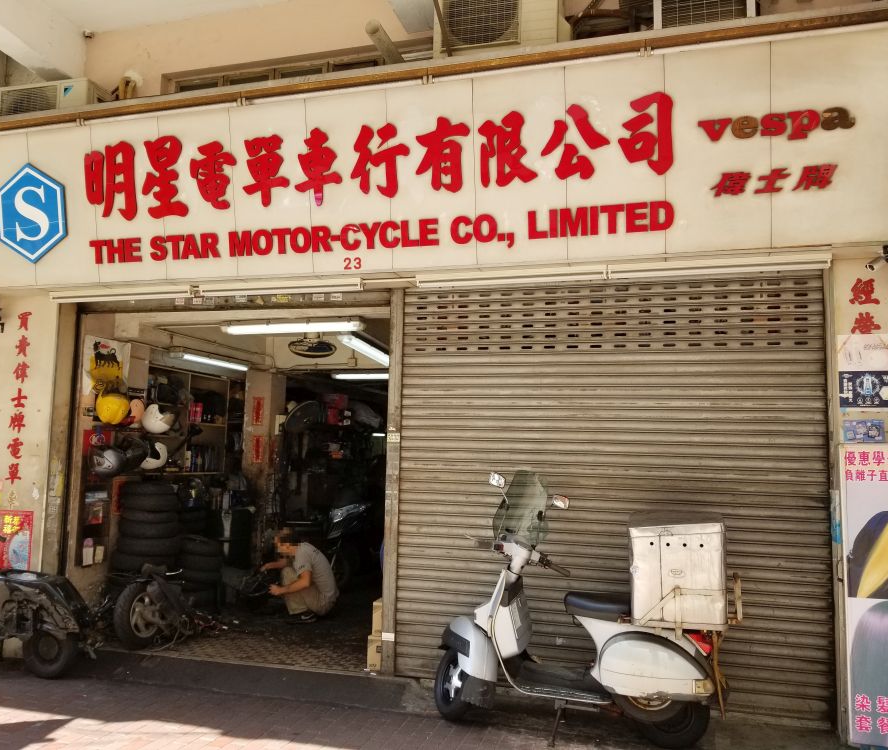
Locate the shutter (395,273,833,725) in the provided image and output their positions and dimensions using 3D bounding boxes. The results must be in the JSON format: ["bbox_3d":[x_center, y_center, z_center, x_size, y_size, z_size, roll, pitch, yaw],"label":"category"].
[{"bbox_3d":[0.958,0.681,4.705,2.641,2.627,0.090,0,-5,17],"label":"shutter"}]

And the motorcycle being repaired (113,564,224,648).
[{"bbox_3d":[-2.098,1.760,5.750,0.400,0.540,0.850,-1,-5,22],"label":"motorcycle being repaired"}]

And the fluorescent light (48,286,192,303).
[{"bbox_3d":[-2.406,-0.596,5.579,1.225,0.080,0.055,0,-6,16],"label":"fluorescent light"}]

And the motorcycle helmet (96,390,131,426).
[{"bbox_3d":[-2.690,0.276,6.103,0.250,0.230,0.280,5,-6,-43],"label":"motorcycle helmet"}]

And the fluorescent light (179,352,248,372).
[{"bbox_3d":[-2.353,-0.134,7.713,0.110,0.090,1.250,0,-5,17],"label":"fluorescent light"}]

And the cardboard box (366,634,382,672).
[{"bbox_3d":[-0.346,1.913,5.218,0.270,0.215,0.300,0,-5,17],"label":"cardboard box"}]

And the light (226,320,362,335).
[{"bbox_3d":[-1.212,-0.381,6.022,1.260,0.100,0.130,0,-6,16],"label":"light"}]

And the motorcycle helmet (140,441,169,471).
[{"bbox_3d":[-2.548,0.716,6.599,0.250,0.250,0.290,2,-5,-16],"label":"motorcycle helmet"}]

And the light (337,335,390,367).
[{"bbox_3d":[-0.704,-0.213,6.889,0.130,0.100,1.270,0,-8,16],"label":"light"}]

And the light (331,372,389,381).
[{"bbox_3d":[-0.873,0.013,9.589,1.260,0.100,0.110,0,-5,17],"label":"light"}]

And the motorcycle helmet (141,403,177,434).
[{"bbox_3d":[-2.547,0.392,6.690,0.290,0.260,0.250,-14,-4,-5],"label":"motorcycle helmet"}]

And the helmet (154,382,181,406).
[{"bbox_3d":[-2.590,0.183,7.036,0.280,0.240,0.240,-4,-7,41],"label":"helmet"}]

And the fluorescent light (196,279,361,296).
[{"bbox_3d":[-1.134,-0.605,5.218,1.225,0.080,0.055,0,-6,16],"label":"fluorescent light"}]

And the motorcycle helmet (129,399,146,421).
[{"bbox_3d":[-2.661,0.314,6.469,0.240,0.250,0.280,-1,-6,22],"label":"motorcycle helmet"}]

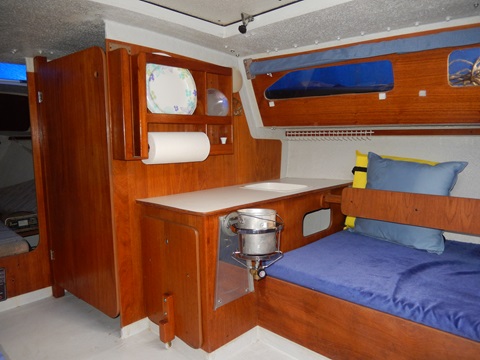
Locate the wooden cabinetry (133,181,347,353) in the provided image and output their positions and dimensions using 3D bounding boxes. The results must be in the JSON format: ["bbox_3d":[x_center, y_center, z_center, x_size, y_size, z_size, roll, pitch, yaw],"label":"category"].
[{"bbox_3d":[0.098,0.285,1.671,0.442,0.480,1.076,5,8,43],"label":"wooden cabinetry"}]

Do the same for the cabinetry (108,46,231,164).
[{"bbox_3d":[-0.261,-0.304,1.480,0.110,0.408,0.564,5,8,43],"label":"cabinetry"}]

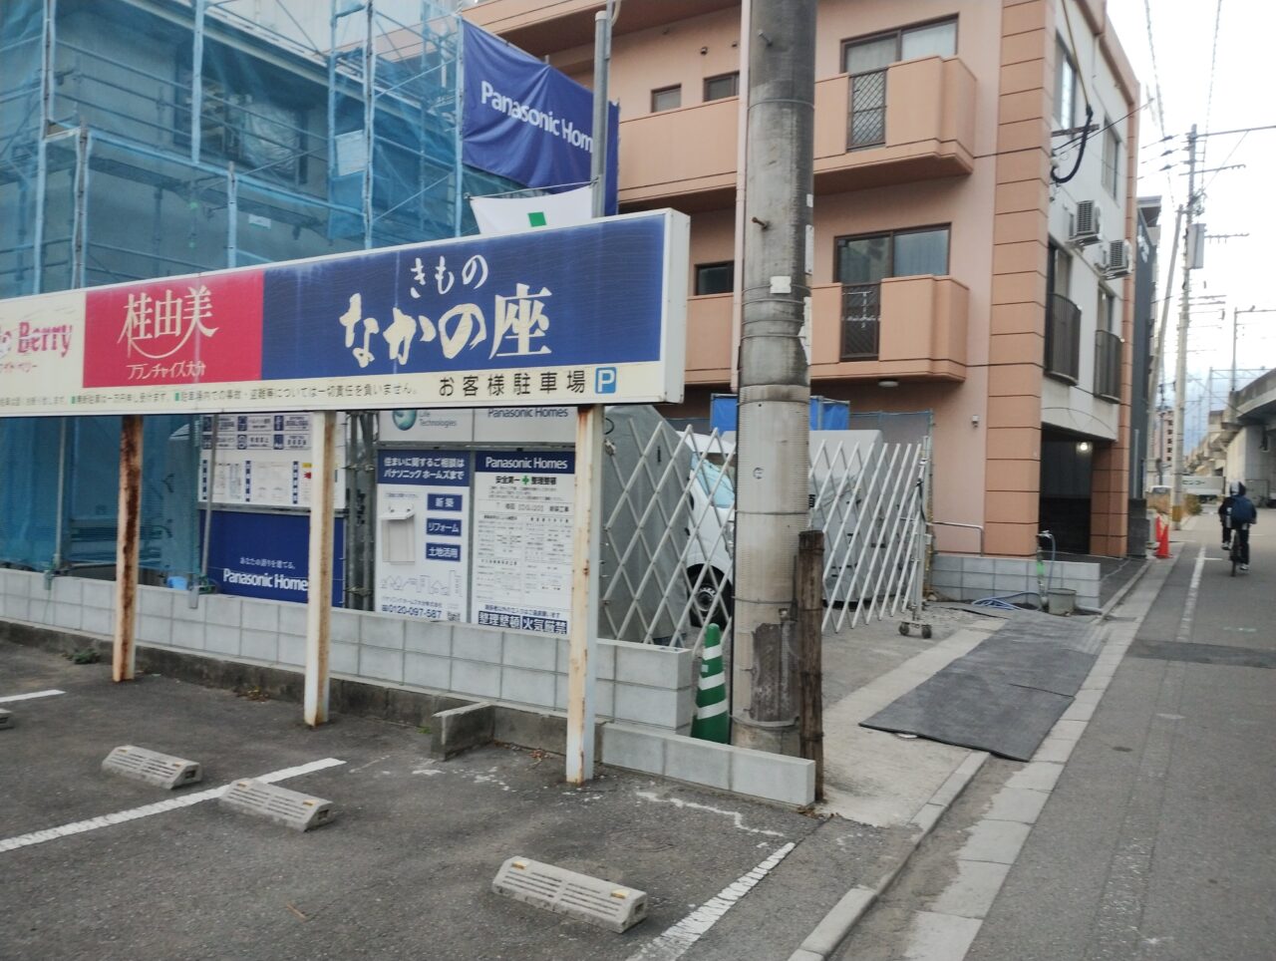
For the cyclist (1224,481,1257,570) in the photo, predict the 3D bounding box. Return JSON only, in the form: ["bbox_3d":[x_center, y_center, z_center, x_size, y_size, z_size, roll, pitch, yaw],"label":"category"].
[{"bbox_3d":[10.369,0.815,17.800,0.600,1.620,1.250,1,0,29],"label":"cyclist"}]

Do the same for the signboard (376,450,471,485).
[{"bbox_3d":[-1.512,-0.088,7.300,0.870,0.245,0.030,1,0,30],"label":"signboard"}]

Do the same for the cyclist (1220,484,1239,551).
[{"bbox_3d":[10.501,0.750,18.300,0.550,1.550,1.200,1,0,29],"label":"cyclist"}]

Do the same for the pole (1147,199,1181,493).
[{"bbox_3d":[15.964,-3.782,31.500,0.270,9.400,0.270,8,-1,29],"label":"pole"}]

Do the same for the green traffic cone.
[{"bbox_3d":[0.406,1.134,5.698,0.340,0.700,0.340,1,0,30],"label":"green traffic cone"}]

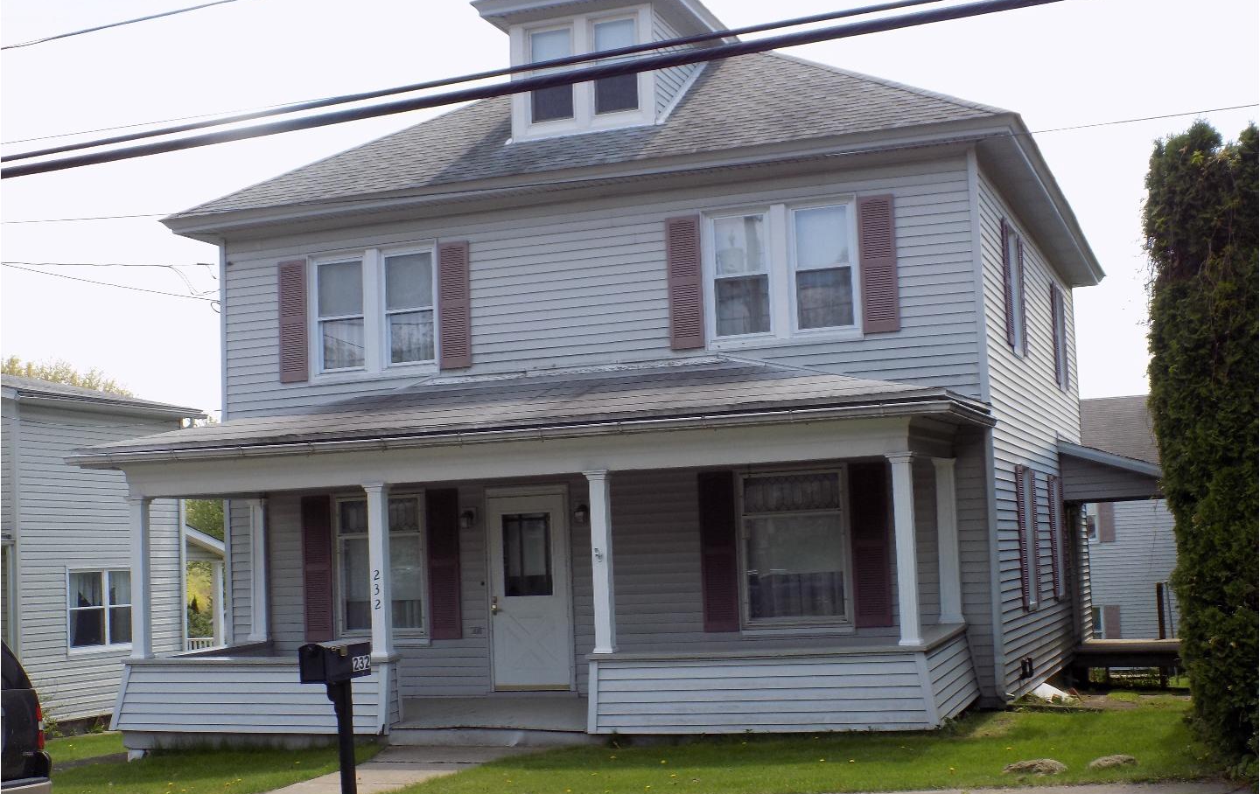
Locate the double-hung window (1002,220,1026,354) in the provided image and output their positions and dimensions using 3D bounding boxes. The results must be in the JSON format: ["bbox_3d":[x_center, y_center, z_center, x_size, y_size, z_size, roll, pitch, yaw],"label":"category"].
[{"bbox_3d":[4.357,-1.169,18.831,0.120,1.420,1.650,-4,-6,20],"label":"double-hung window"}]

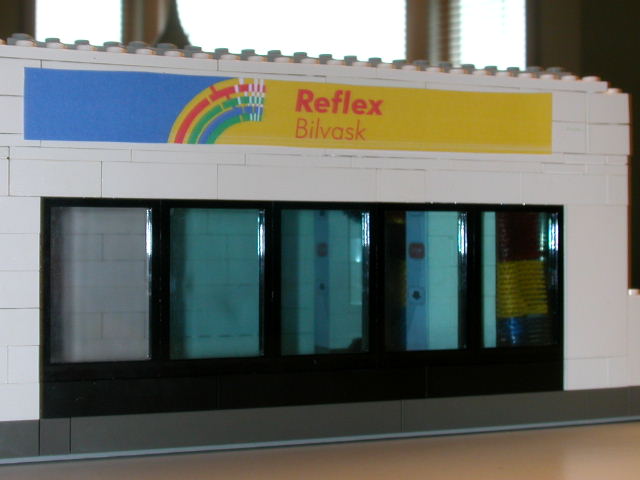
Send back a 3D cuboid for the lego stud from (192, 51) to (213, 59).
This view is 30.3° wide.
[{"bbox_3d":[-0.033,-0.051,0.327,0.005,0.002,0.005,0,0,-22],"label":"lego stud"}]

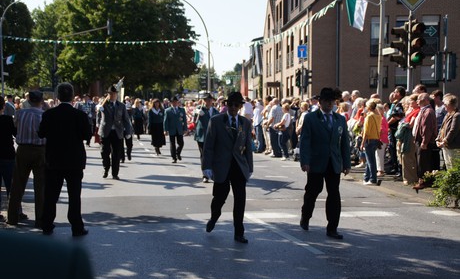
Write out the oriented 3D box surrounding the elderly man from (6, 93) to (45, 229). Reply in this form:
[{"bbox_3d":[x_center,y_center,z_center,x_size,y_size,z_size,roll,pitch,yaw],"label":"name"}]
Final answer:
[{"bbox_3d":[-2.589,0.253,8.500,0.520,1.730,0.400,0,3,1],"label":"elderly man"}]

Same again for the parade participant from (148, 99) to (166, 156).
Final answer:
[{"bbox_3d":[-2.186,-0.362,20.000,0.540,1.690,0.450,0,3,-13],"label":"parade participant"}]

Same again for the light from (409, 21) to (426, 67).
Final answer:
[{"bbox_3d":[4.014,-2.034,14.200,0.310,0.960,0.380,0,4,-5],"label":"light"}]

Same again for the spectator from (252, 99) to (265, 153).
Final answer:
[{"bbox_3d":[0.905,-0.406,20.700,0.380,1.690,0.450,2,4,30],"label":"spectator"}]

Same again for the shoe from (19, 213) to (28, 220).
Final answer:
[{"bbox_3d":[-2.893,1.052,9.150,0.280,0.110,0.110,1,4,12],"label":"shoe"}]

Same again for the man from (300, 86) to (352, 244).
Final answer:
[{"bbox_3d":[1.160,0.278,8.100,0.620,1.820,0.550,0,4,-7],"label":"man"}]

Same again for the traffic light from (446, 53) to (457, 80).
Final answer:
[{"bbox_3d":[7.820,-2.560,23.400,0.290,0.950,0.360,0,4,3],"label":"traffic light"}]

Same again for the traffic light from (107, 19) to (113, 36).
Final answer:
[{"bbox_3d":[-6.449,-5.984,35.500,0.300,0.900,0.340,2,4,30],"label":"traffic light"}]

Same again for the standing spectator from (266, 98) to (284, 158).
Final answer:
[{"bbox_3d":[1.310,-0.337,19.100,0.380,1.700,0.500,1,4,21],"label":"standing spectator"}]

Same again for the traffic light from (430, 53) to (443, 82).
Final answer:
[{"bbox_3d":[6.423,-2.261,20.600,0.290,0.920,0.340,-3,4,-36],"label":"traffic light"}]

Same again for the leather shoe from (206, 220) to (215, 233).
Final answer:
[{"bbox_3d":[-0.234,1.059,8.100,0.110,0.120,0.280,1,30,13],"label":"leather shoe"}]

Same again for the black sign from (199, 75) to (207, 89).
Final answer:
[{"bbox_3d":[-1.783,-3.682,43.000,0.340,0.900,0.350,0,4,-3],"label":"black sign"}]

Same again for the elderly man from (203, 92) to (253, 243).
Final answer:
[{"bbox_3d":[-0.018,0.324,7.750,0.560,1.770,0.580,-1,3,-16],"label":"elderly man"}]

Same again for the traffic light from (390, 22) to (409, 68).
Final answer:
[{"bbox_3d":[3.910,-2.168,15.300,0.420,1.050,0.380,0,3,0],"label":"traffic light"}]

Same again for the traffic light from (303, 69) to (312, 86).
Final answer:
[{"bbox_3d":[3.622,-2.874,31.000,0.420,0.800,0.300,0,3,-12],"label":"traffic light"}]

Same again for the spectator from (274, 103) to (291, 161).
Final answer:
[{"bbox_3d":[1.464,-0.202,18.500,0.480,1.620,0.450,1,3,9],"label":"spectator"}]

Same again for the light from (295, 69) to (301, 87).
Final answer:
[{"bbox_3d":[3.236,-2.925,31.800,0.340,0.880,0.290,-3,5,-44],"label":"light"}]

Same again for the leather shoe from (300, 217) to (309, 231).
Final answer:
[{"bbox_3d":[0.932,1.064,8.300,0.110,0.120,0.280,-1,29,-13],"label":"leather shoe"}]

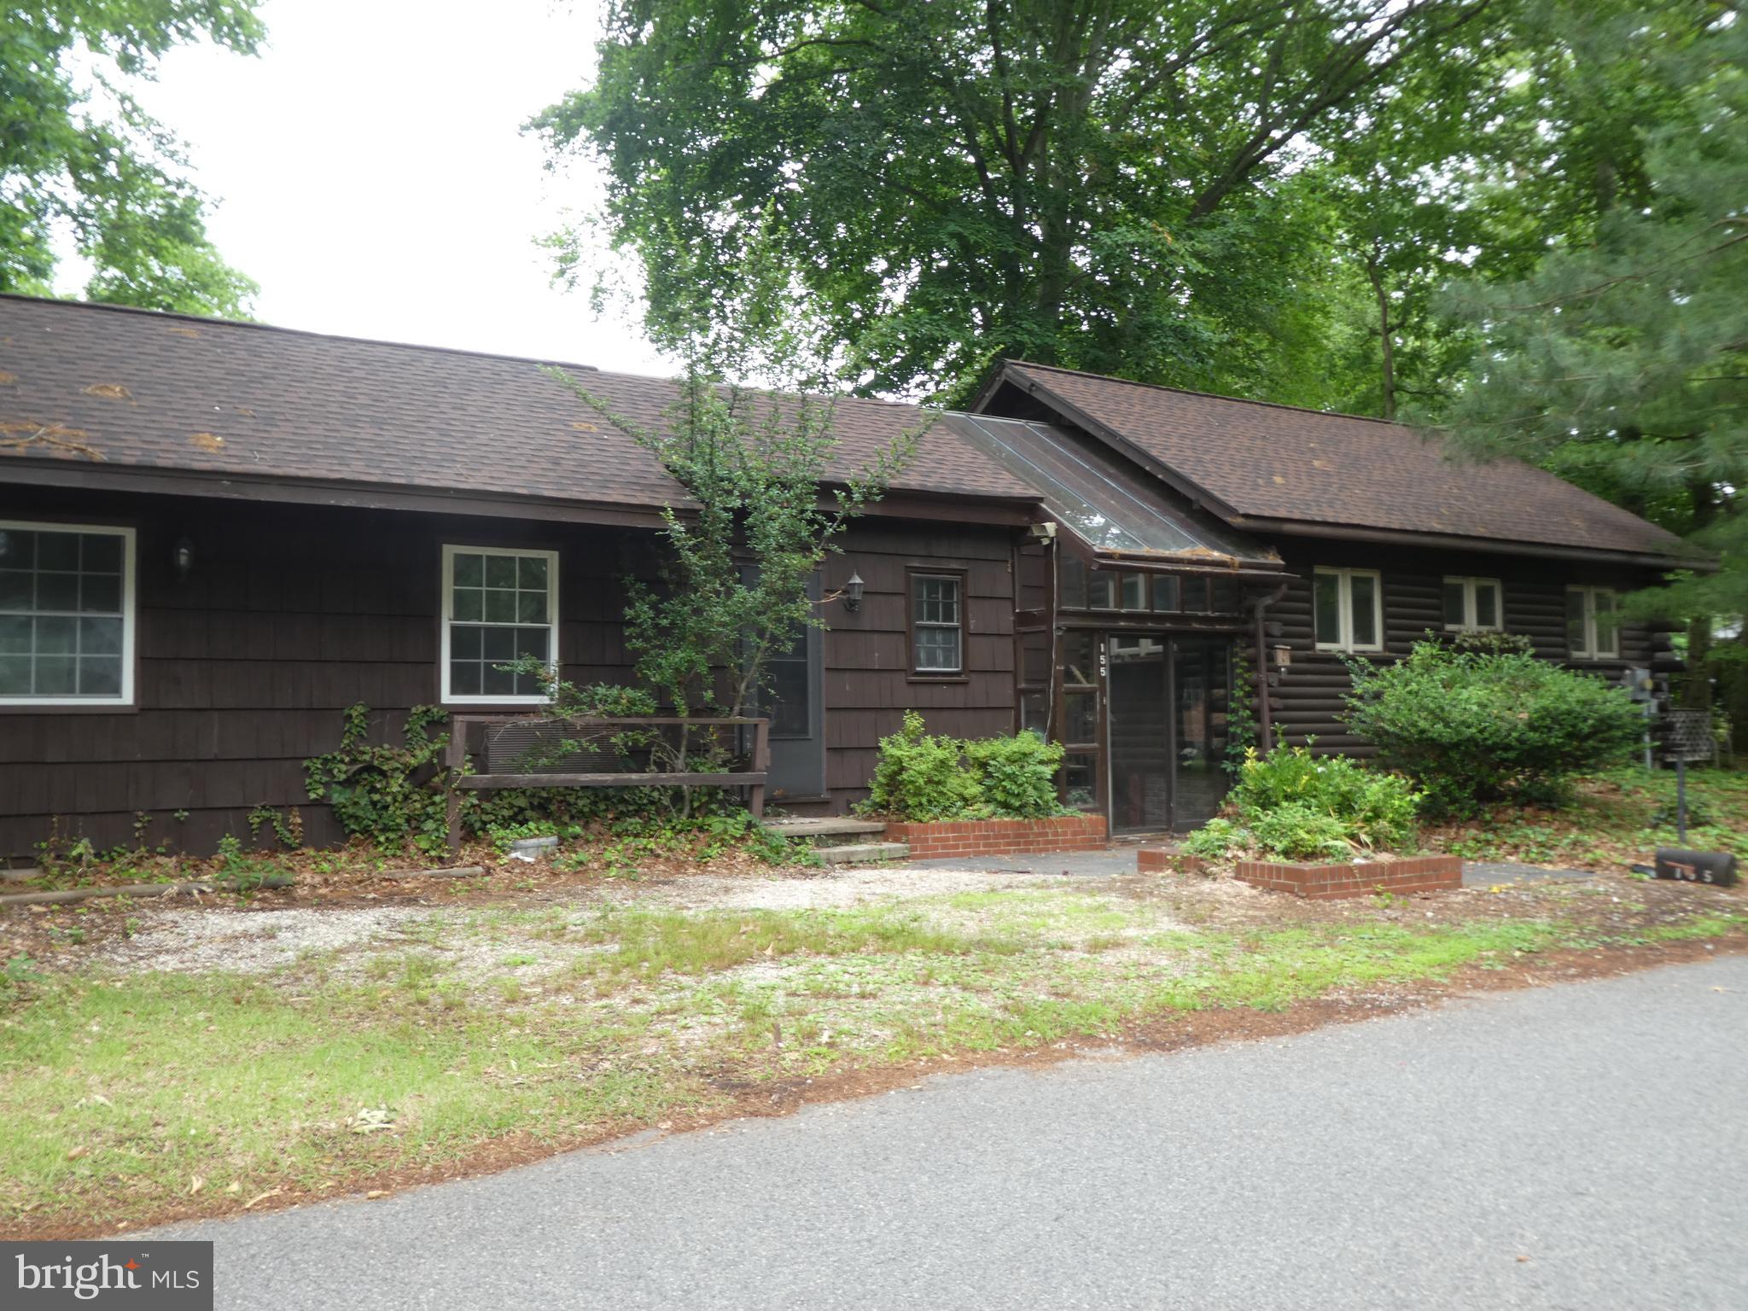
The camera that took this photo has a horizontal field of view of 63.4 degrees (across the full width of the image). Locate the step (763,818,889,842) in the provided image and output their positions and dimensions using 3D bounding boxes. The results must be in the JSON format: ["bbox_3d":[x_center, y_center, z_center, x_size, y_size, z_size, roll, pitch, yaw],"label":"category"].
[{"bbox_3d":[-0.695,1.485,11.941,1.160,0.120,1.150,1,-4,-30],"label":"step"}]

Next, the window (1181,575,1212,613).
[{"bbox_3d":[3.284,-0.624,14.341,0.420,0.370,0.060,1,-4,-30],"label":"window"}]

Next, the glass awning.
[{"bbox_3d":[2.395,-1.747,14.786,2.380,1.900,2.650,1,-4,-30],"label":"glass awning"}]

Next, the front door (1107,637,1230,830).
[{"bbox_3d":[2.976,0.788,14.101,1.600,2.020,0.100,1,-4,-30],"label":"front door"}]

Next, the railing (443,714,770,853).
[{"bbox_3d":[-1.936,0.925,10.483,2.500,0.950,0.140,1,-4,-30],"label":"railing"}]

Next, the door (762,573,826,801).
[{"bbox_3d":[-0.809,0.235,12.714,0.832,2.090,0.060,1,-3,-31],"label":"door"}]

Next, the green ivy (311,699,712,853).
[{"bbox_3d":[-2.690,0.897,10.919,3.050,1.060,1.000,1,-4,-30],"label":"green ivy"}]

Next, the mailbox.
[{"bbox_3d":[5.727,1.482,9.850,0.180,0.225,0.490,1,-4,-25],"label":"mailbox"}]

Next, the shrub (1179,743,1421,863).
[{"bbox_3d":[3.207,1.060,10.531,1.650,0.850,1.400,1,-3,-31],"label":"shrub"}]

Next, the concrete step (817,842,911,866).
[{"bbox_3d":[-0.261,1.630,11.538,1.080,0.120,0.380,1,-3,-31],"label":"concrete step"}]

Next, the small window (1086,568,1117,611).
[{"bbox_3d":[2.241,-0.649,13.845,0.381,0.403,0.060,1,-3,-31],"label":"small window"}]

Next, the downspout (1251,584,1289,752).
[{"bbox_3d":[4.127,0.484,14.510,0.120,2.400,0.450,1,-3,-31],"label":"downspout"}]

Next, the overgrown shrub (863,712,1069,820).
[{"bbox_3d":[0.877,1.016,12.752,1.950,0.950,1.100,1,-3,-31],"label":"overgrown shrub"}]

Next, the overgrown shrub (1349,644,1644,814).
[{"bbox_3d":[6.350,0.795,14.724,2.850,1.800,2.350,1,-3,-31],"label":"overgrown shrub"}]

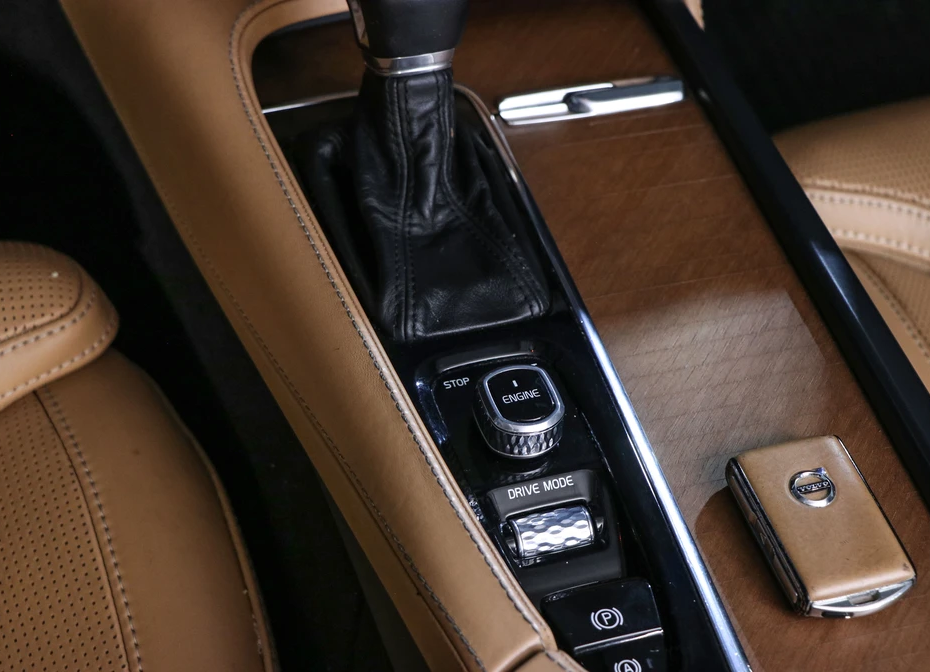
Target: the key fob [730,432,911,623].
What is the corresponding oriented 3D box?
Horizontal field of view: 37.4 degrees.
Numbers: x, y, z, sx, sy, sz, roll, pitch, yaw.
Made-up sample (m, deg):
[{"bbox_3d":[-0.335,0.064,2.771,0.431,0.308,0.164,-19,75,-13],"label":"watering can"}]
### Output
[{"bbox_3d":[0.138,0.076,0.532,0.046,0.015,0.072,-11,54,-15],"label":"key fob"}]

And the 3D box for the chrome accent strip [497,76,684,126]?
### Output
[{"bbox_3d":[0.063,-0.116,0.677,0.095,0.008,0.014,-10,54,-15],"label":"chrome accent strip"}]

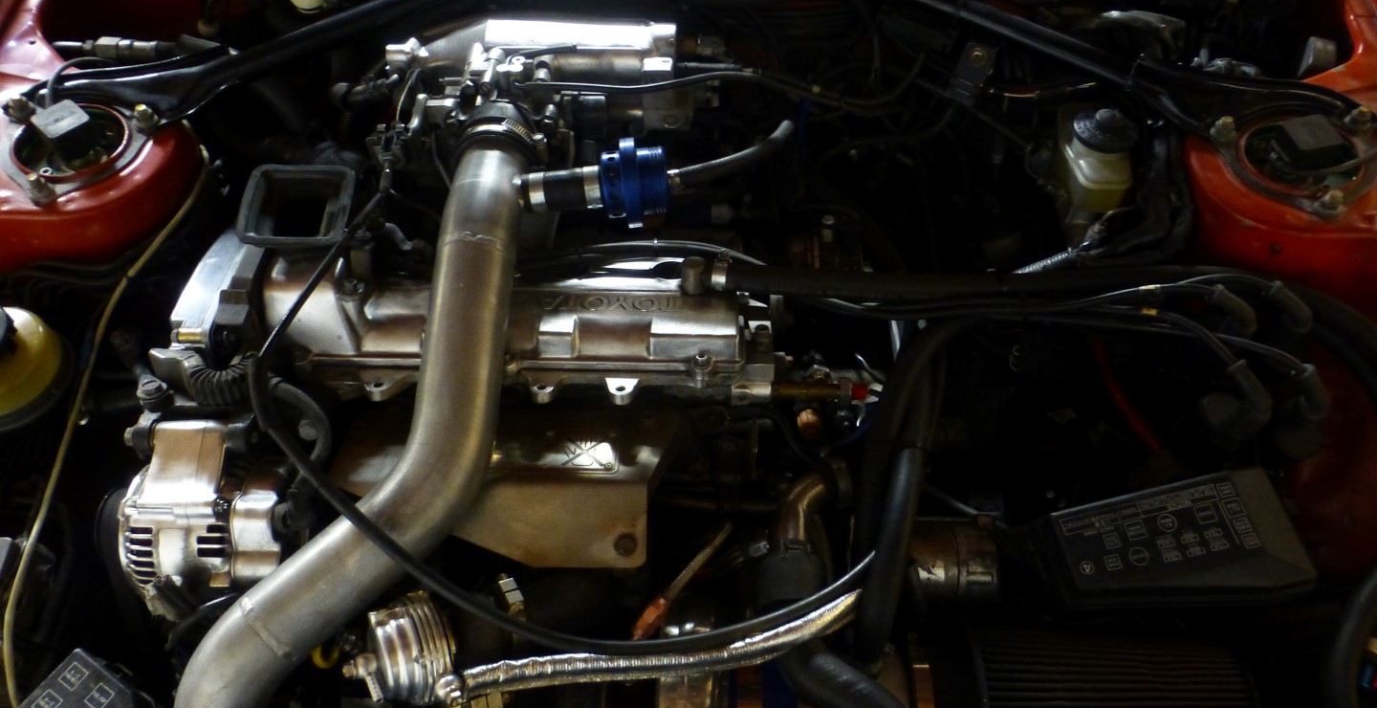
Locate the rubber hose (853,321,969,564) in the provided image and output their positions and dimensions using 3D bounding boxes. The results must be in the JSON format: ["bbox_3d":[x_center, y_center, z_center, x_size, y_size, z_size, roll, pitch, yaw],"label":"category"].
[{"bbox_3d":[0.178,0.072,0.764,0.100,0.135,0.175,1,57,1],"label":"rubber hose"}]

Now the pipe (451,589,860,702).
[{"bbox_3d":[-0.022,0.224,0.733,0.335,0.045,0.065,-8,57,-5],"label":"pipe"}]

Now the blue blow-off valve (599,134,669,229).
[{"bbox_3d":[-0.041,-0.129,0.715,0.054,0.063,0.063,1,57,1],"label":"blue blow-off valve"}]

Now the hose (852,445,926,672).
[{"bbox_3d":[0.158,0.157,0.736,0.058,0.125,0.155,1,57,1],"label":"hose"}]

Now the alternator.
[{"bbox_3d":[-0.394,0.136,0.775,0.135,0.145,0.146,1,57,1],"label":"alternator"}]

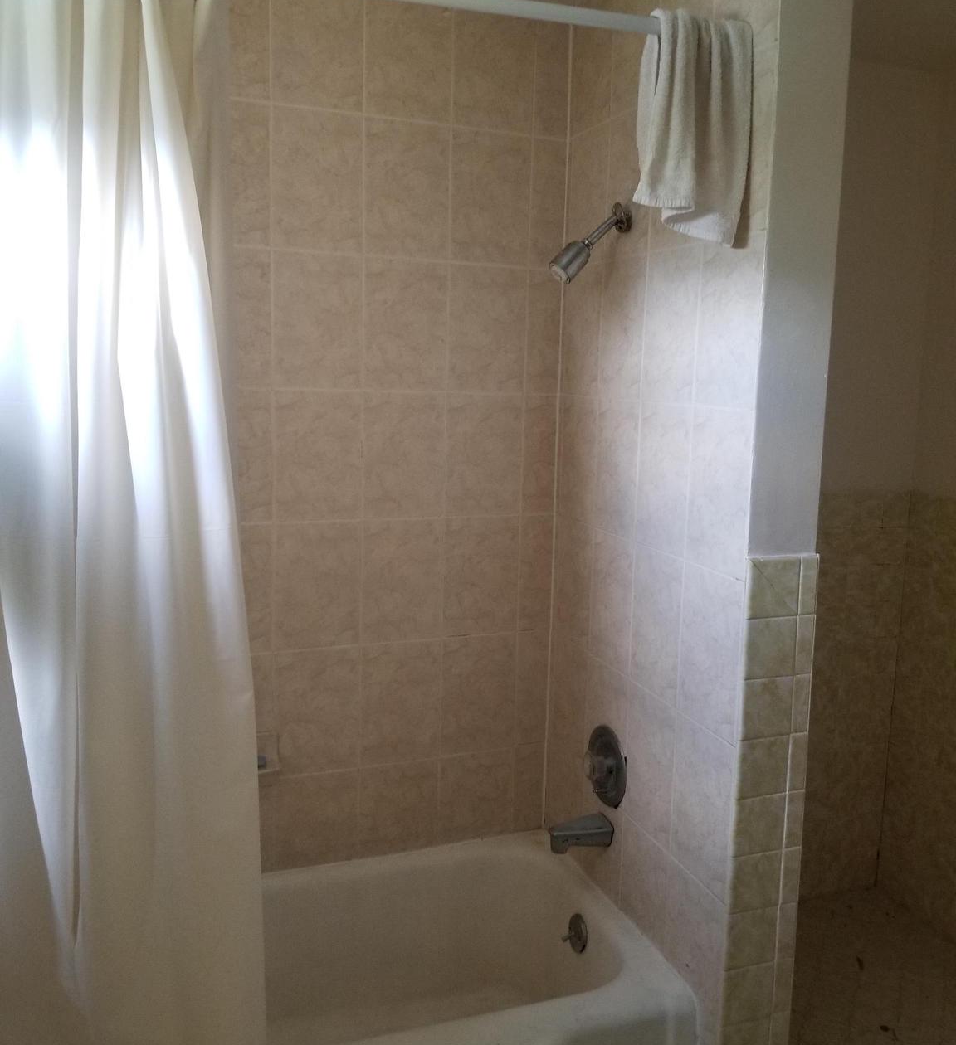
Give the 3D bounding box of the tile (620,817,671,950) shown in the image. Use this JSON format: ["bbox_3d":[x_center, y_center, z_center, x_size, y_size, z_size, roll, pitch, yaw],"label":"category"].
[{"bbox_3d":[0.358,0.771,2.046,0.010,0.235,0.200,-1,8,-20],"label":"tile"}]

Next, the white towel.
[{"bbox_3d":[0.360,-0.662,1.625,0.175,0.350,0.085,-2,9,-23],"label":"white towel"}]

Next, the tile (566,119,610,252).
[{"bbox_3d":[0.254,-0.752,2.228,0.010,0.300,0.208,-1,8,-20],"label":"tile"}]

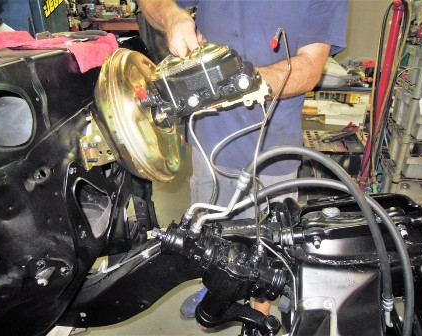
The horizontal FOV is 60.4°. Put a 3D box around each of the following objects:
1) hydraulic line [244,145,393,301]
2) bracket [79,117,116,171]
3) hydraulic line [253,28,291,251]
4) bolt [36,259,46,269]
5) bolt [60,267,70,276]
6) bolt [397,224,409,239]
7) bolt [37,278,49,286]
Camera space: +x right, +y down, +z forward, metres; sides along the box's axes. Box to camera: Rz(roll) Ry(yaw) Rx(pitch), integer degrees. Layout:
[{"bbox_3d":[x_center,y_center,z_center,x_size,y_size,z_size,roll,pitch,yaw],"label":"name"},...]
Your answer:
[{"bbox_3d":[0.229,0.096,0.758,0.324,0.262,0.112,11,23,28],"label":"hydraulic line"},{"bbox_3d":[-0.238,-0.054,0.775,0.075,0.100,0.065,-17,14,19],"label":"bracket"},{"bbox_3d":[0.120,-0.042,0.713,0.068,0.437,0.060,0,20,0],"label":"hydraulic line"},{"bbox_3d":[-0.319,0.180,0.680,0.012,0.015,0.015,9,22,24],"label":"bolt"},{"bbox_3d":[-0.279,0.197,0.690,0.012,0.015,0.015,9,22,24],"label":"bolt"},{"bbox_3d":[0.409,0.135,0.770,0.018,0.018,0.030,-5,38,-14],"label":"bolt"},{"bbox_3d":[-0.310,0.212,0.670,0.016,0.016,0.017,9,22,24],"label":"bolt"}]

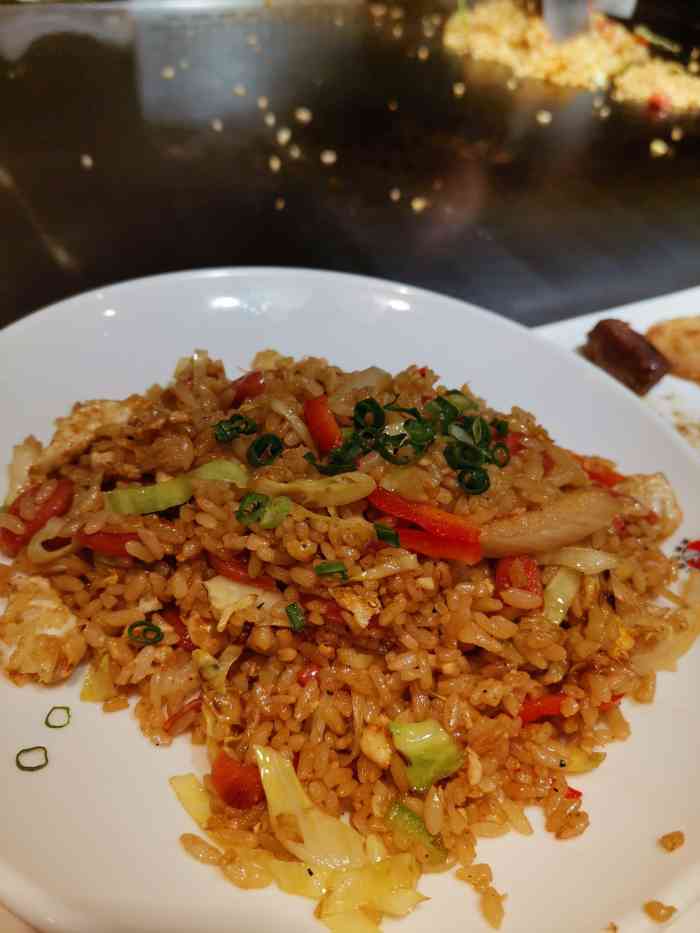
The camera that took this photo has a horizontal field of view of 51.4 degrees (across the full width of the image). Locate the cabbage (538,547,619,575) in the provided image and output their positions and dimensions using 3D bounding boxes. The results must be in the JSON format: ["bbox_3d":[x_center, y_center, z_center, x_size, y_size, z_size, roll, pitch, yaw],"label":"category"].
[{"bbox_3d":[0.067,0.028,0.214,0.022,0.005,0.007,0,42,-12],"label":"cabbage"}]

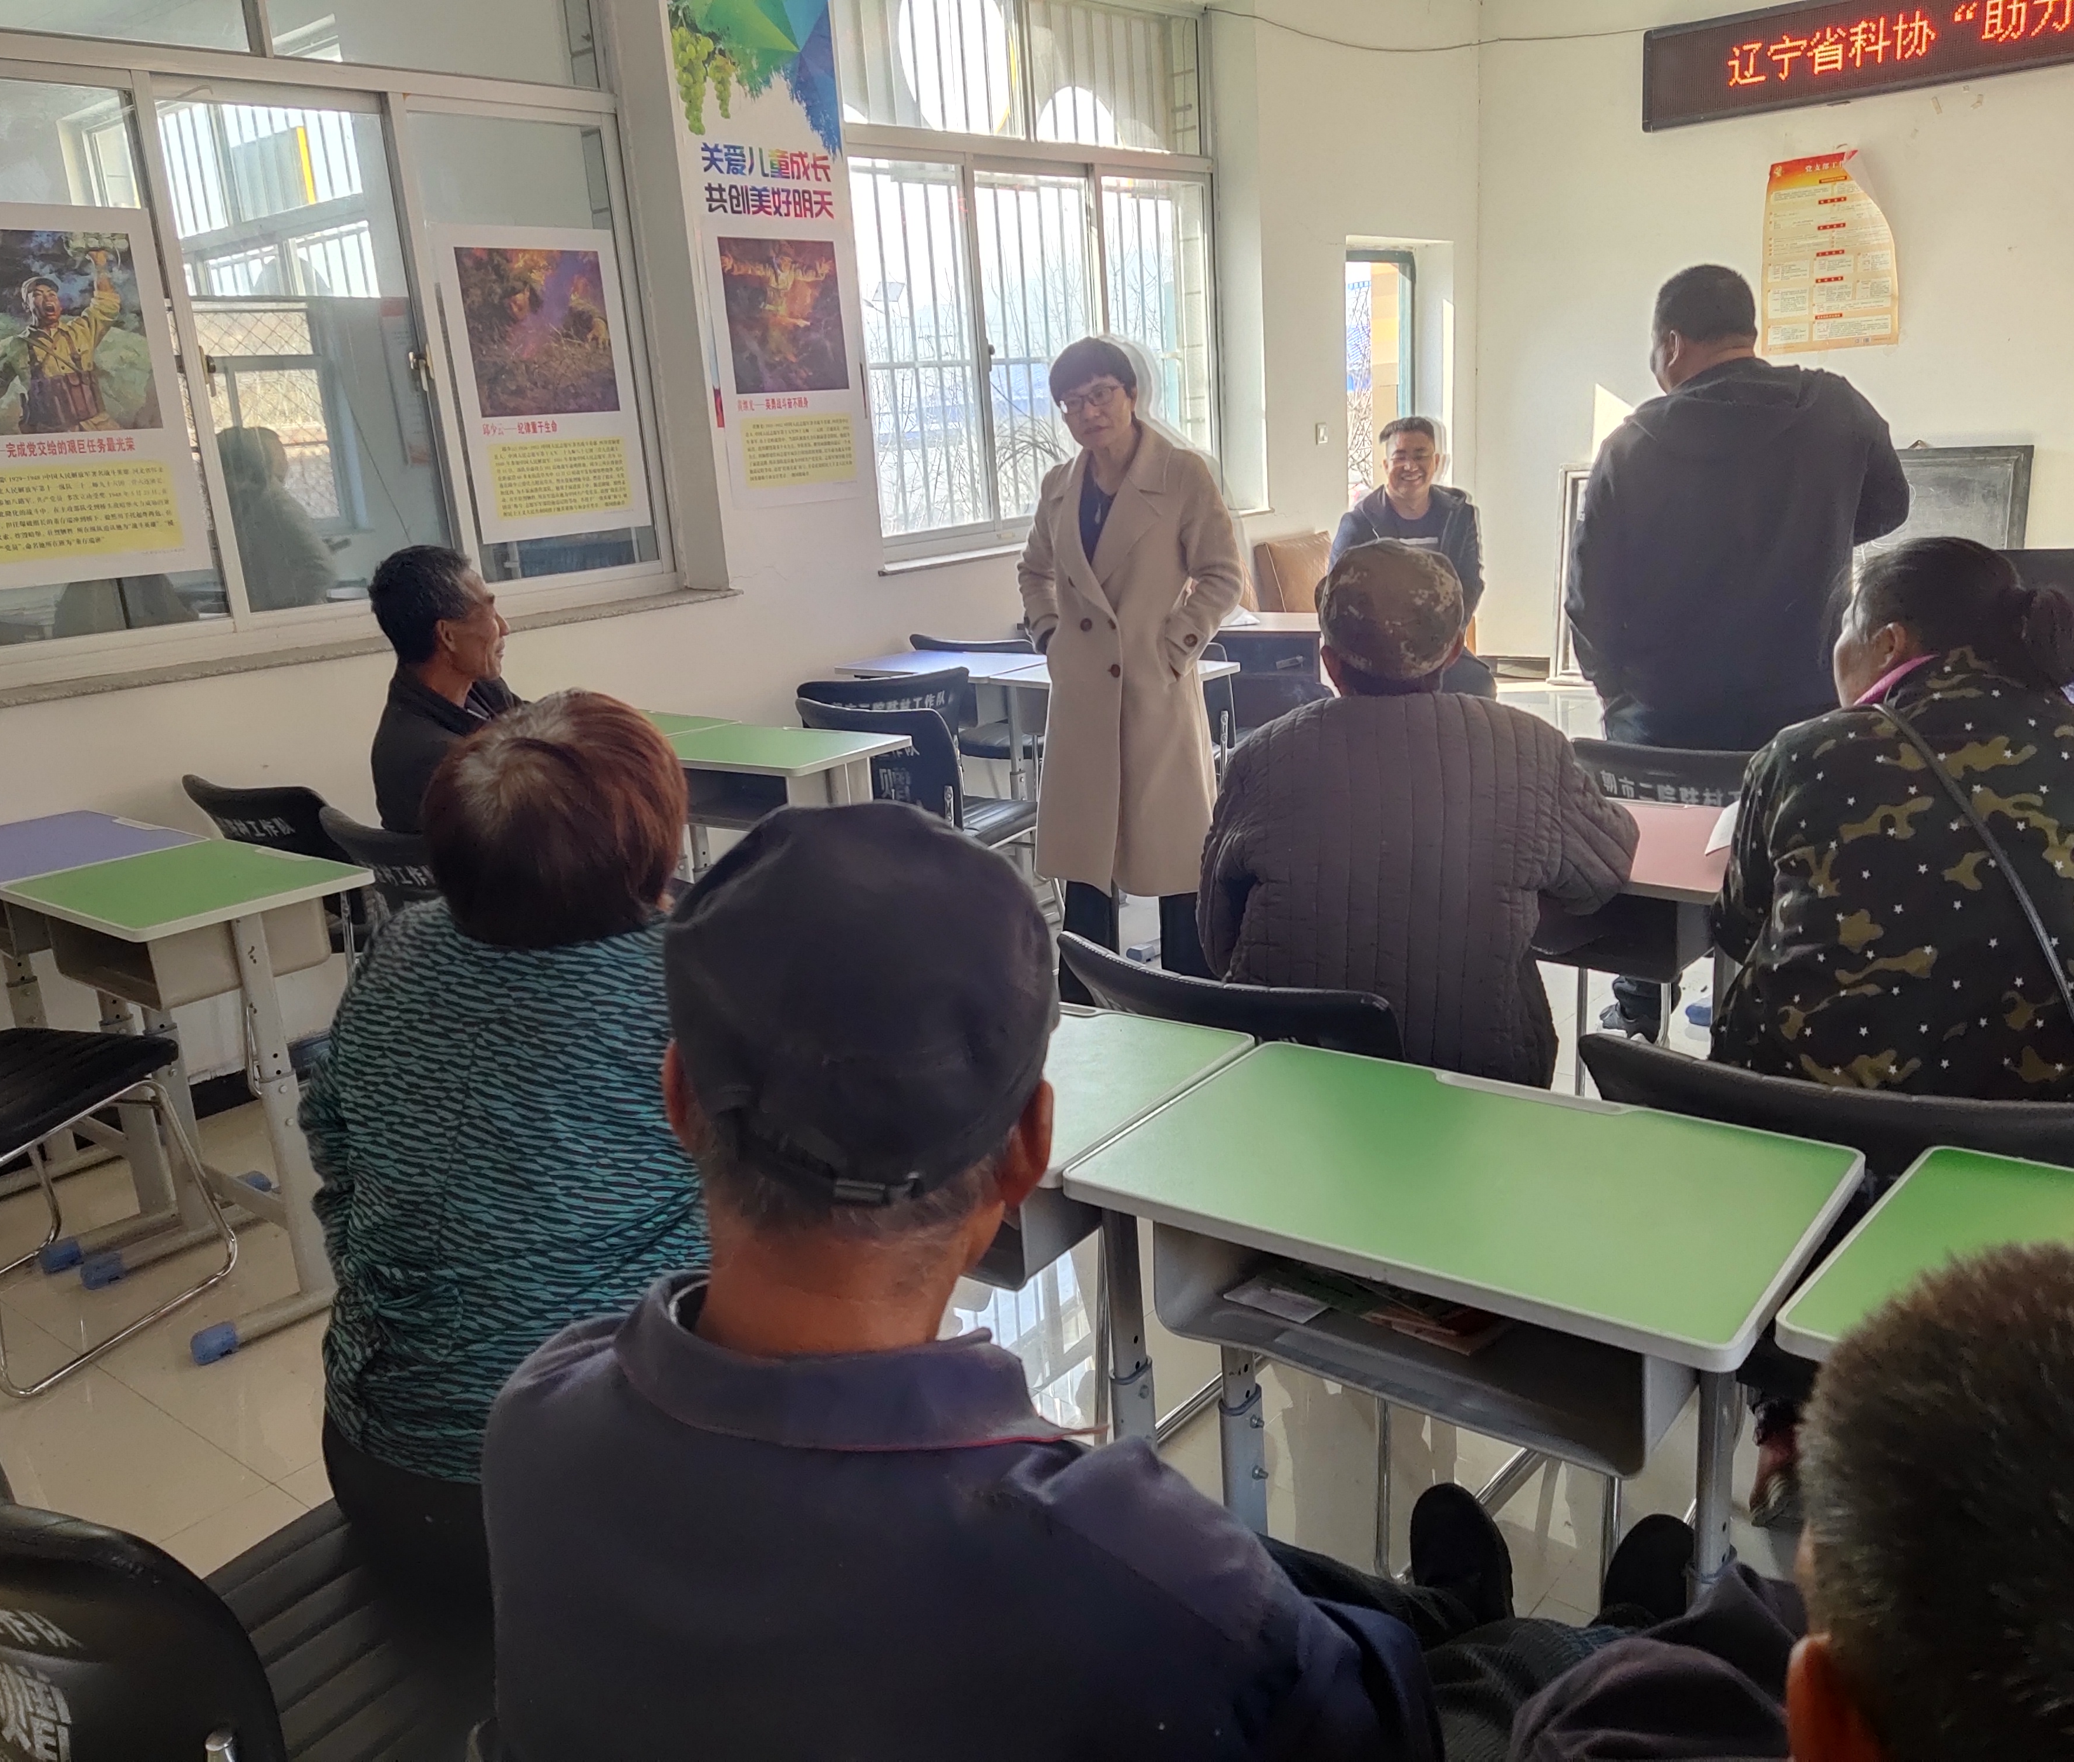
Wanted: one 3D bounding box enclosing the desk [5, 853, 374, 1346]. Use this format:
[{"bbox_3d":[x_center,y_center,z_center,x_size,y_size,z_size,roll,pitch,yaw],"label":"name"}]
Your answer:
[{"bbox_3d":[-1.488,0.370,3.087,0.610,0.757,0.425,9,20,40],"label":"desk"}]

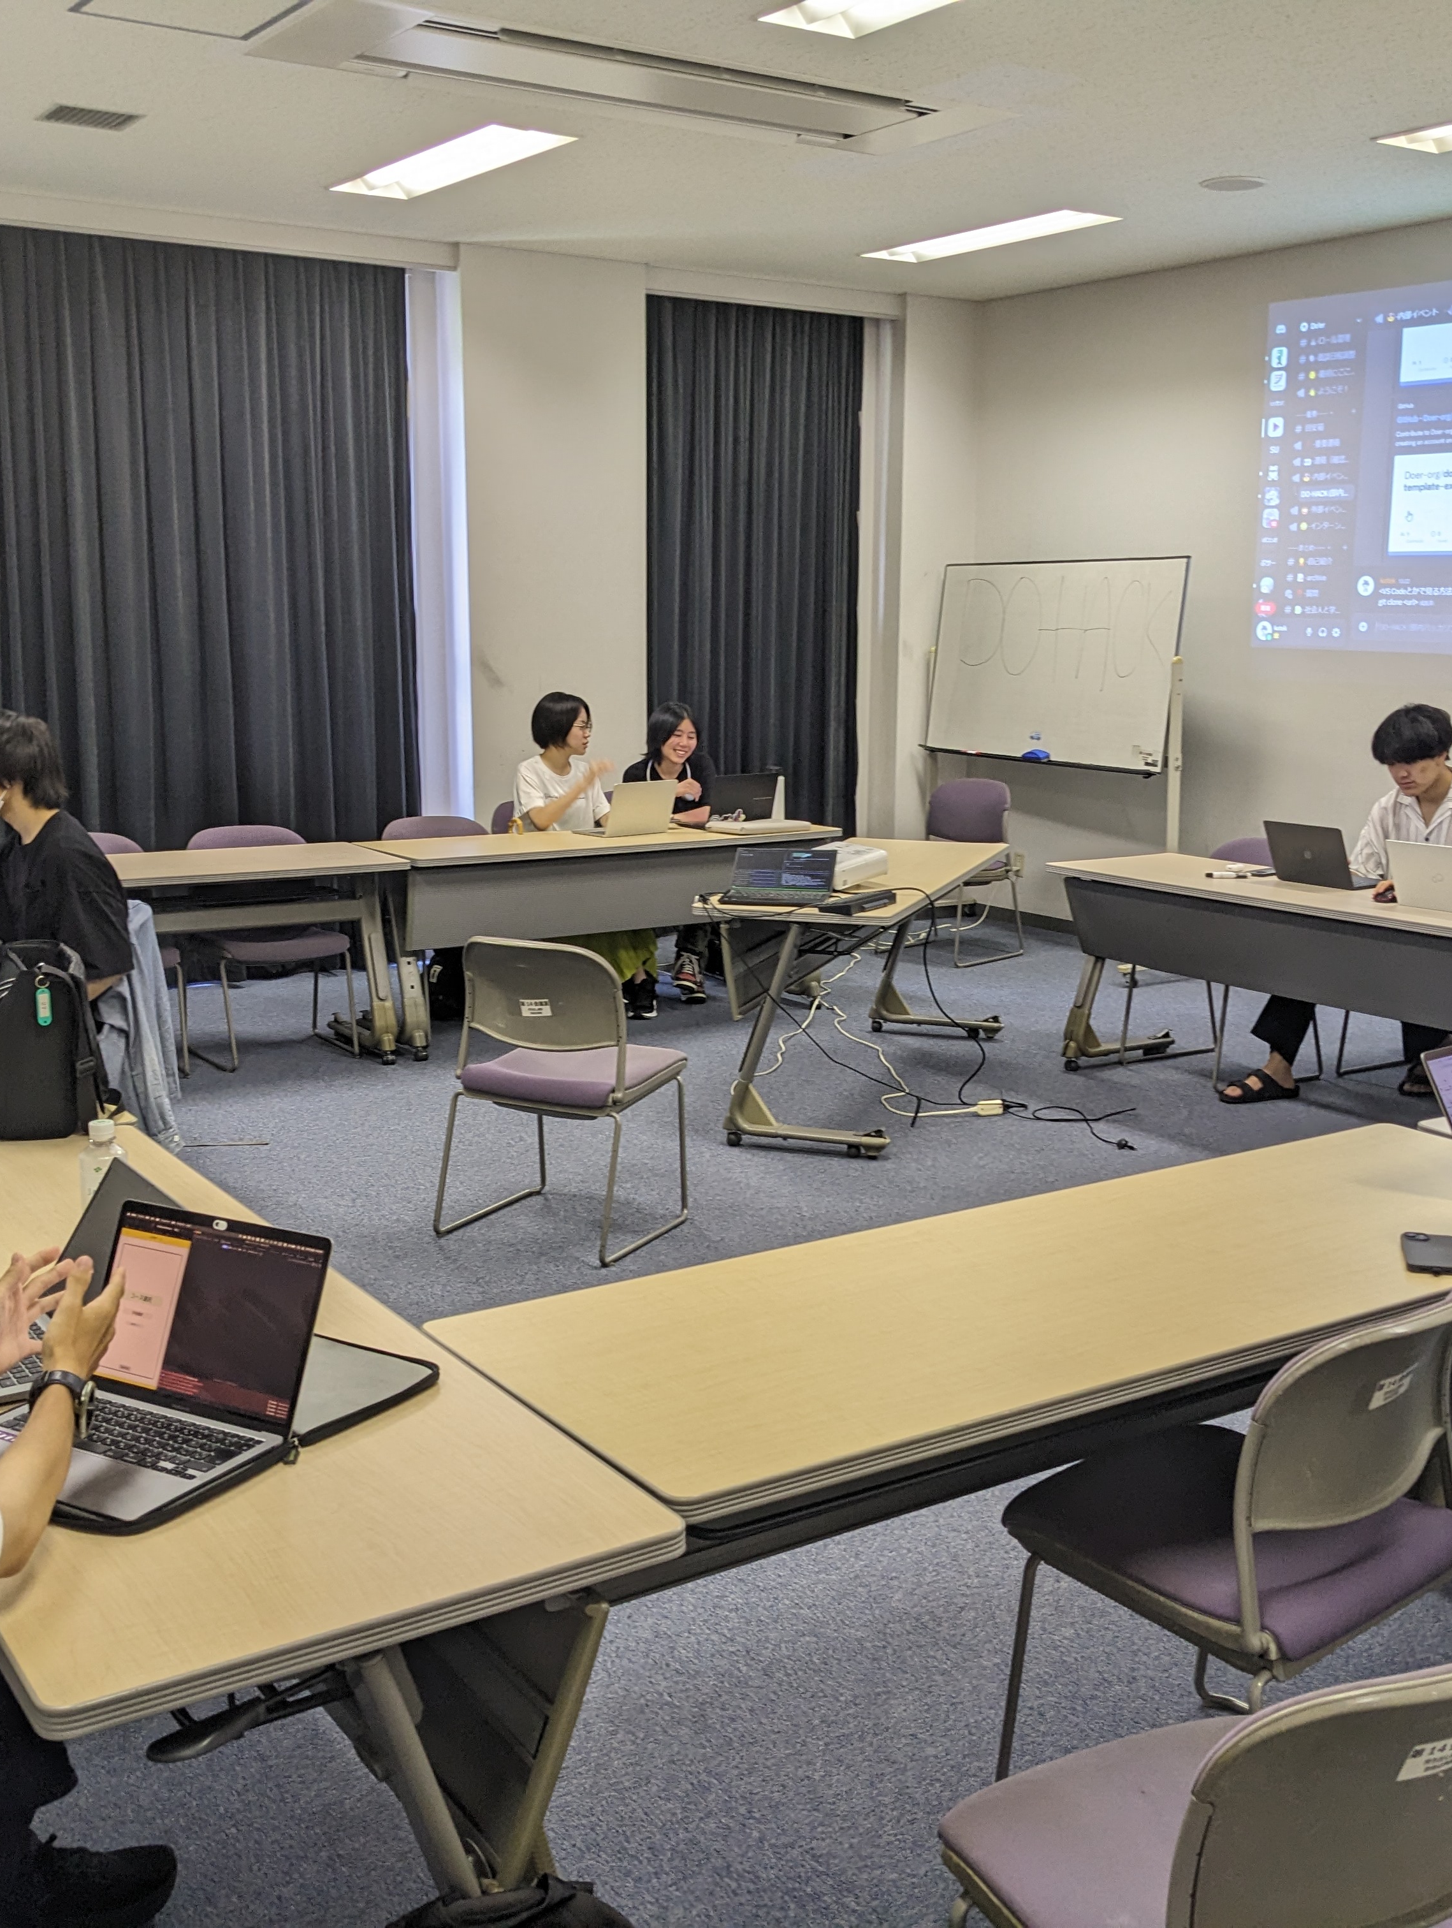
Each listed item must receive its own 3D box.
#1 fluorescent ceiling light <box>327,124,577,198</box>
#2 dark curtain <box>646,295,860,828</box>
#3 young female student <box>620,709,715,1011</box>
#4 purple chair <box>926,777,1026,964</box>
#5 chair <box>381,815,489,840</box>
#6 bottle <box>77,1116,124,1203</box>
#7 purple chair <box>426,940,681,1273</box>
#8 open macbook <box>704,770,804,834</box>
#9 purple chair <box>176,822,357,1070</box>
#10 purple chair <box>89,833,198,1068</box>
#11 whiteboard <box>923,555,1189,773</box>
[{"bbox_3d":[-0.939,-2.718,6.749,0.320,0.080,1.270,-6,13,-33],"label":"fluorescent ceiling light"},{"bbox_3d":[0.128,-1.610,9.423,1.270,2.860,0.150,-7,13,-33],"label":"dark curtain"},{"bbox_3d":[-0.213,-0.473,8.152,0.470,1.180,0.750,-5,12,-28],"label":"young female student"},{"bbox_3d":[1.028,-0.433,9.052,0.510,0.780,0.510,-10,15,-44],"label":"purple chair"},{"bbox_3d":[-1.030,-0.159,7.549,0.510,0.780,0.520,-7,13,-33],"label":"chair"},{"bbox_3d":[-0.833,0.313,2.692,0.066,0.206,0.066,-7,13,-33],"label":"bottle"},{"bbox_3d":[-0.398,0.304,5.043,0.490,0.775,0.510,5,12,25],"label":"purple chair"},{"bbox_3d":[-0.001,-0.652,7.890,0.311,0.206,0.309,-7,13,-34],"label":"open macbook"},{"bbox_3d":[-1.597,-0.069,7.054,0.510,0.775,0.520,-7,13,-33],"label":"purple chair"},{"bbox_3d":[-2.130,-0.027,6.744,0.490,0.775,0.510,-6,13,-33],"label":"purple chair"},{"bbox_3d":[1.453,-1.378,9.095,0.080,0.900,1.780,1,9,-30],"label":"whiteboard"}]

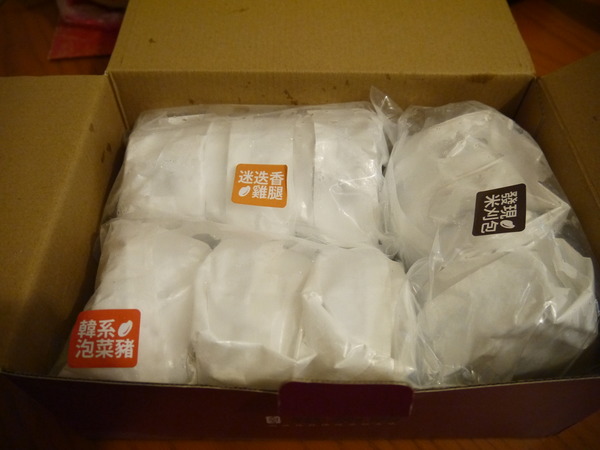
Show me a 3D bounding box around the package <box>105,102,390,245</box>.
[{"bbox_3d":[-0.028,-0.015,0.303,0.152,0.080,0.090,1,54,-1],"label":"package"}]

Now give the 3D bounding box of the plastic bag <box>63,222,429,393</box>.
[{"bbox_3d":[-0.030,0.053,0.258,0.152,0.074,0.087,1,54,-1],"label":"plastic bag"}]

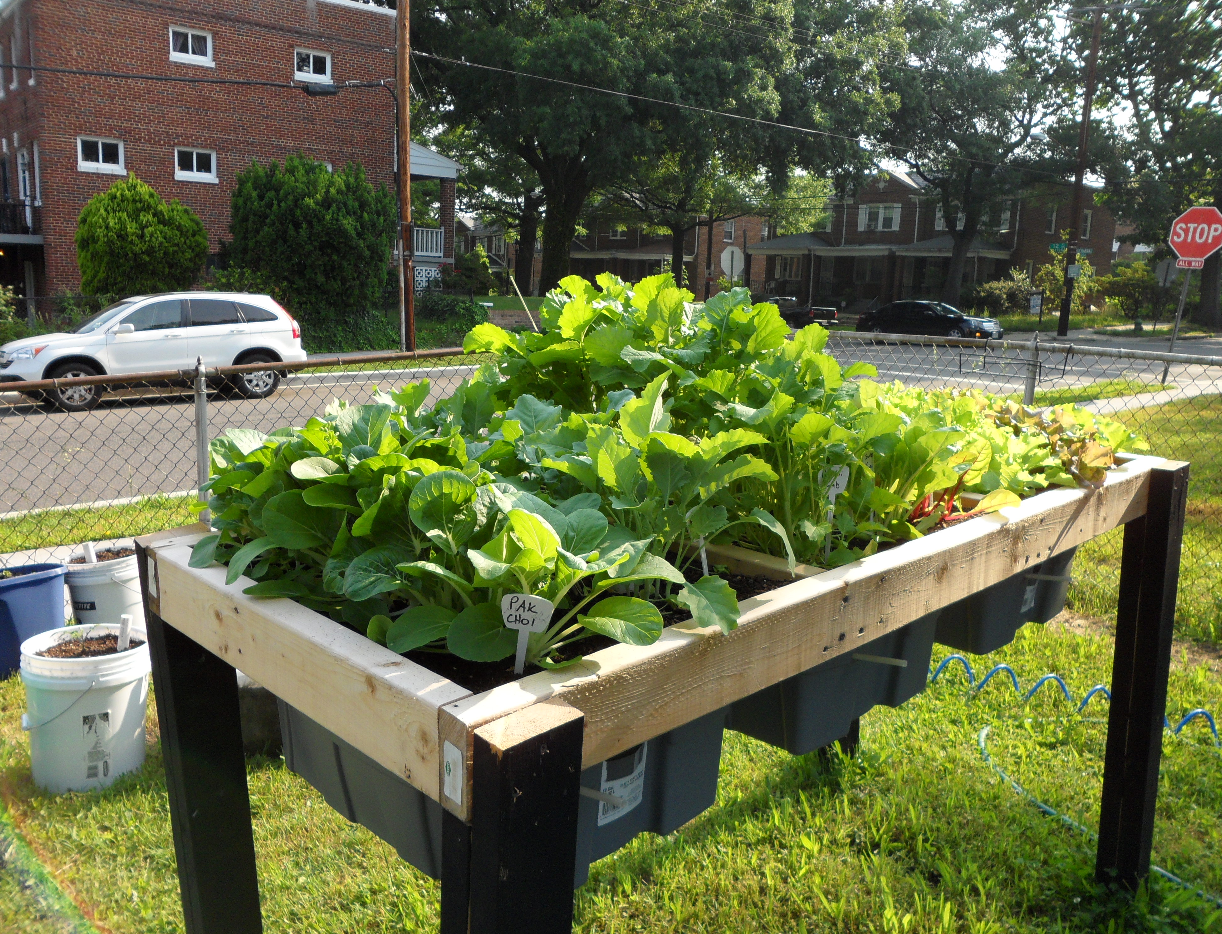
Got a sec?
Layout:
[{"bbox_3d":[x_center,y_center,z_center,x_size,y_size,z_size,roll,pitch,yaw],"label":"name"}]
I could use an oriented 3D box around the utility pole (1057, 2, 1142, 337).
[{"bbox_3d":[17.691,-11.013,36.487,2.900,12.100,0.600,9,12,35],"label":"utility pole"}]

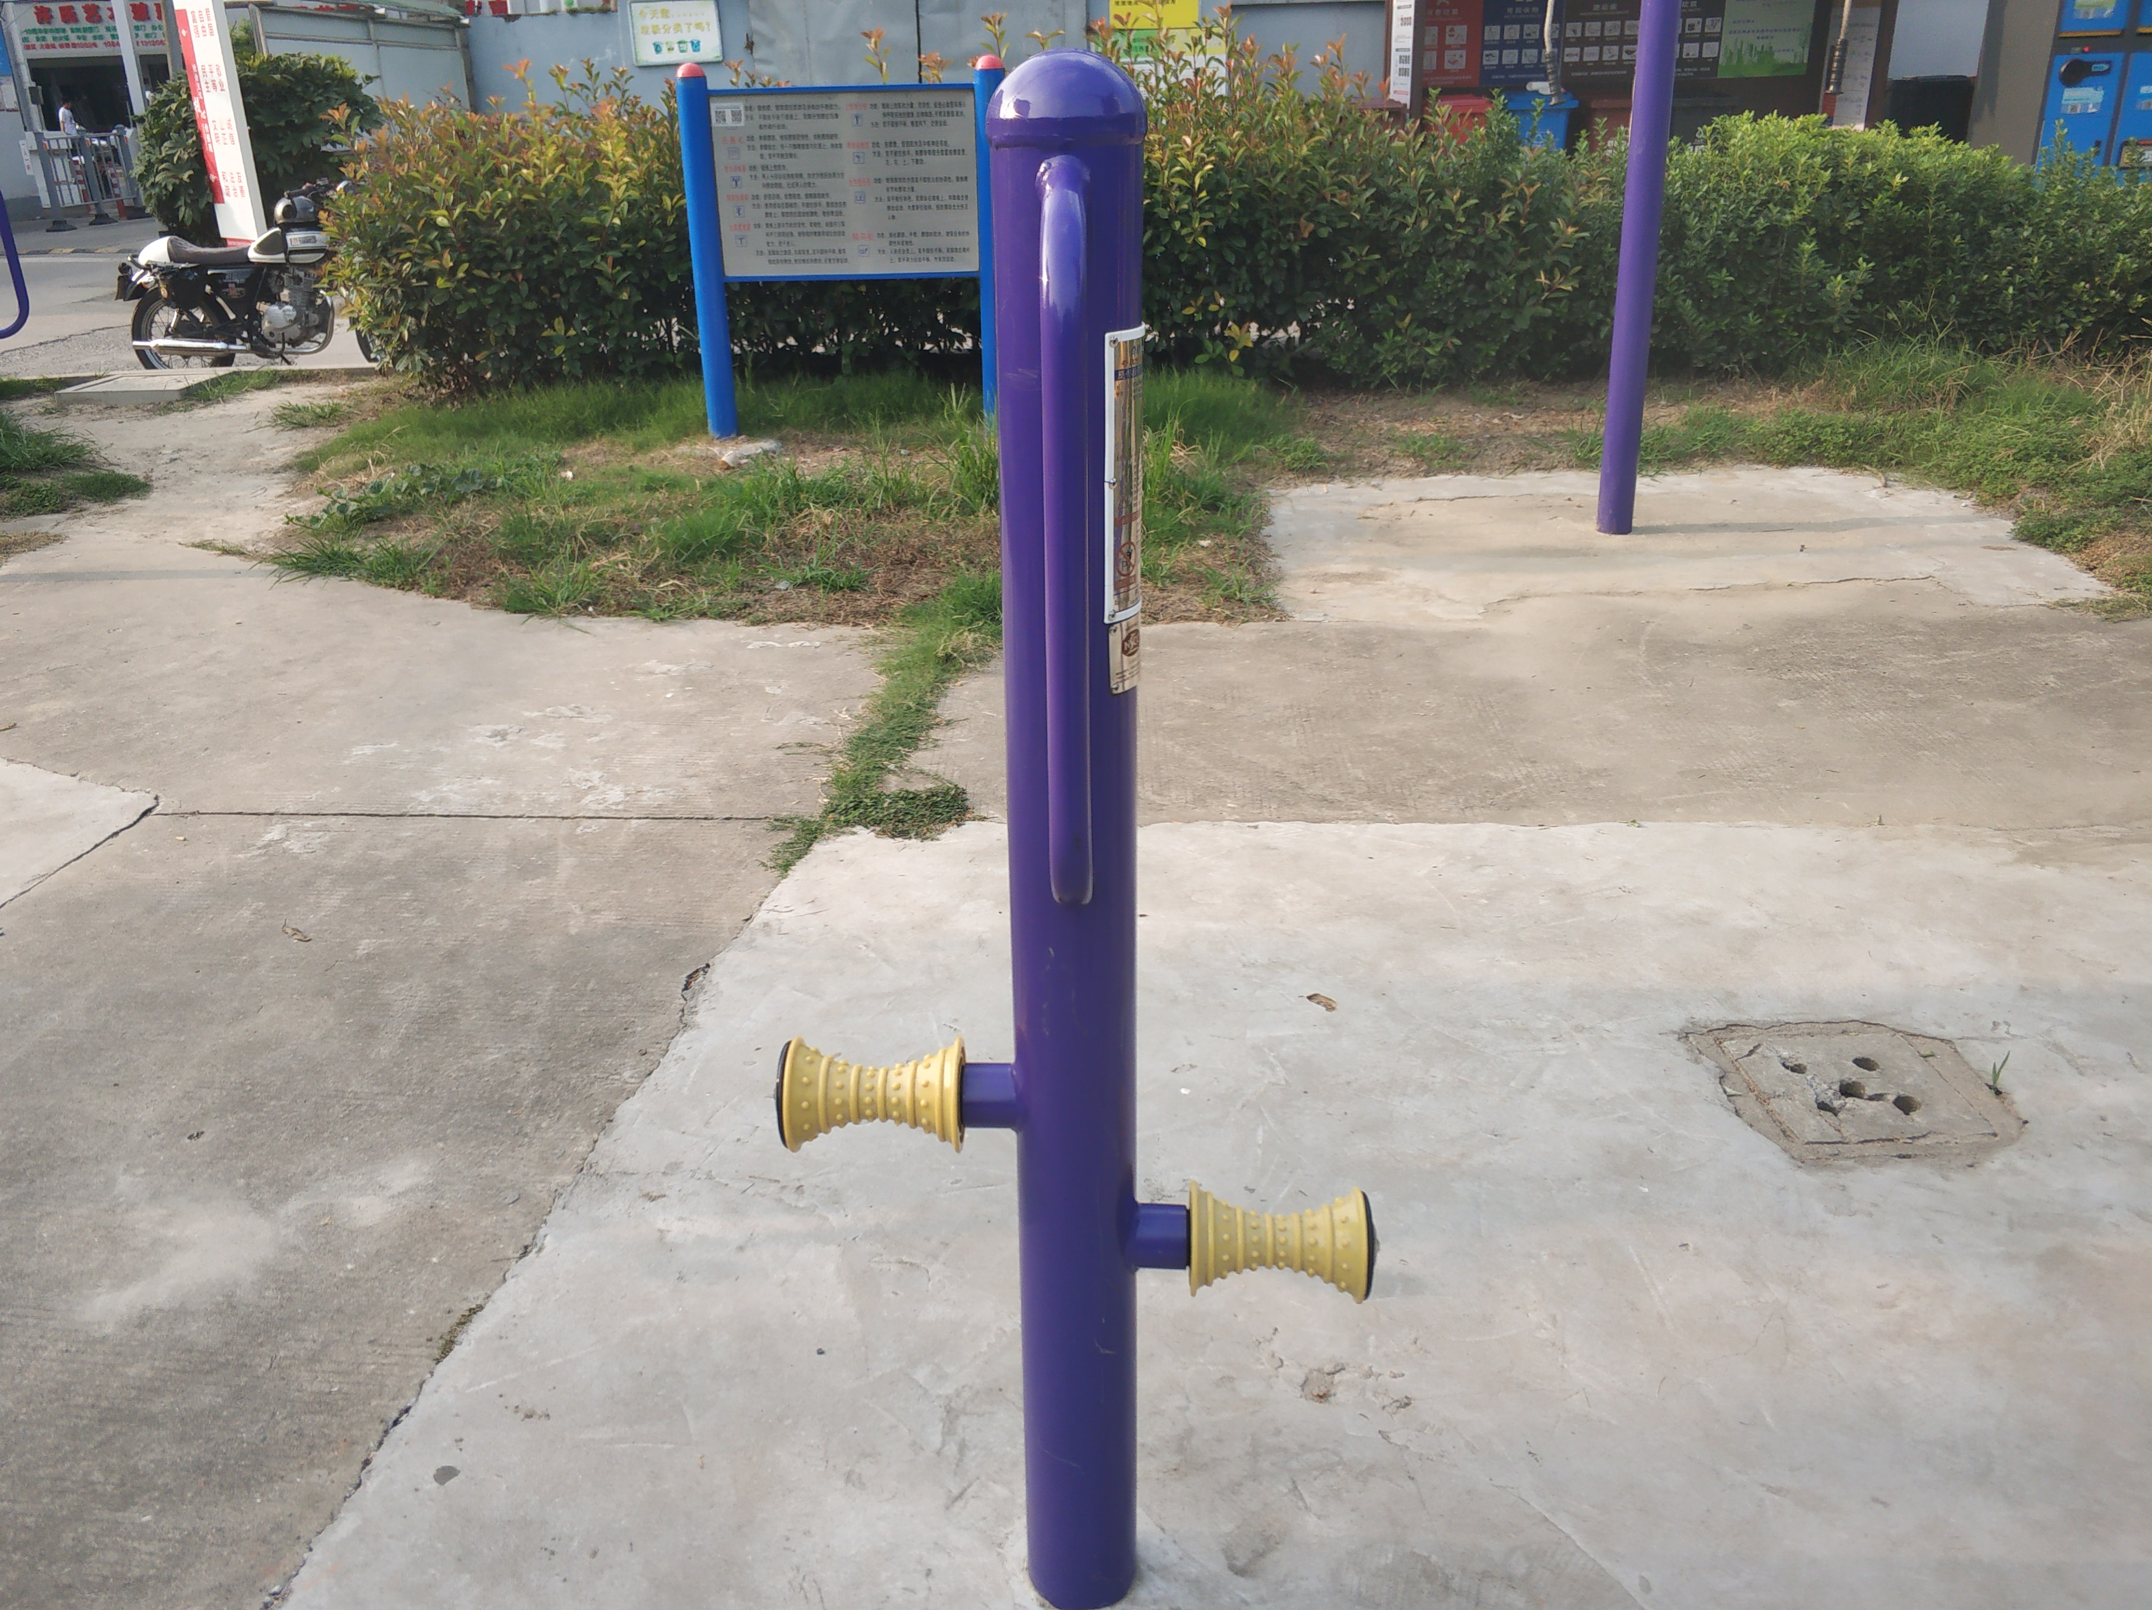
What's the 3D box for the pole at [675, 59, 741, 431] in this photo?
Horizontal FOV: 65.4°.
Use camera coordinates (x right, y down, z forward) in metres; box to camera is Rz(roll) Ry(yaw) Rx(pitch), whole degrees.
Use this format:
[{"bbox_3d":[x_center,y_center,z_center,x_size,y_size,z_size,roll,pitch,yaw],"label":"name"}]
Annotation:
[{"bbox_3d":[-1.480,-2.200,6.724,0.122,1.415,0.122,0,23,3],"label":"pole"}]

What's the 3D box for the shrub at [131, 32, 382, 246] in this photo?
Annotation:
[{"bbox_3d":[-8.624,-6.881,17.500,2.350,2.000,2.200,-11,25,-22],"label":"shrub"}]

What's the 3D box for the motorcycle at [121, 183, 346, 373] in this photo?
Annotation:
[{"bbox_3d":[-4.595,-2.987,9.700,1.980,1.080,0.750,-3,23,-5],"label":"motorcycle"}]

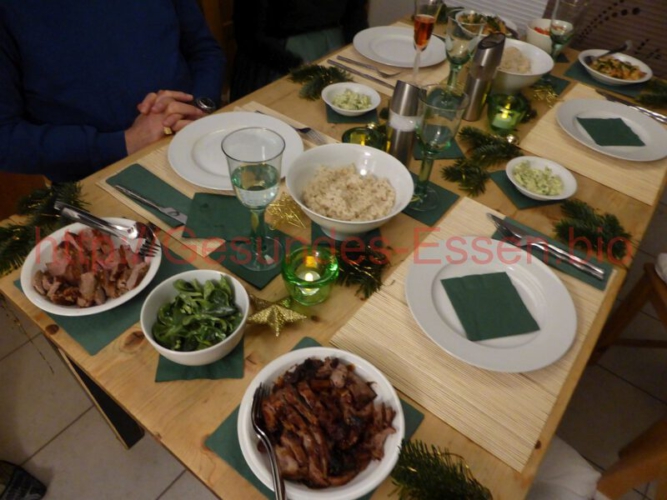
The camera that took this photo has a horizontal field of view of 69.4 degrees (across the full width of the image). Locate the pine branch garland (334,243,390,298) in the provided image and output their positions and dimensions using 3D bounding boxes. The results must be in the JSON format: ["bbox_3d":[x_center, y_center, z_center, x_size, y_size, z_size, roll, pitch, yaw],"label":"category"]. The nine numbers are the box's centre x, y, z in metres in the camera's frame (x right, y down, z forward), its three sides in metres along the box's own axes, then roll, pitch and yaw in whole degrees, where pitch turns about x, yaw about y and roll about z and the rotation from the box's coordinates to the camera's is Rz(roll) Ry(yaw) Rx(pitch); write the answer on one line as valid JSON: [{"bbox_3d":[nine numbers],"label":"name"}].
[{"bbox_3d":[0.044,0.029,0.796,0.102,0.040,0.108,30,51,21],"label":"pine branch garland"}]

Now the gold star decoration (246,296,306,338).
[{"bbox_3d":[-0.092,0.097,0.754,0.093,0.024,0.088,-6,47,-9],"label":"gold star decoration"}]

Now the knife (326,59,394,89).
[{"bbox_3d":[0.074,-0.471,1.305,0.225,0.010,0.020,32,52,23],"label":"knife"}]

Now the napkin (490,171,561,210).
[{"bbox_3d":[0.418,-0.137,1.024,0.120,0.003,0.120,-10,48,-13],"label":"napkin"}]

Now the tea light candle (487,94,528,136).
[{"bbox_3d":[0.422,-0.323,1.160,0.086,0.062,0.086,2,47,-2],"label":"tea light candle"}]

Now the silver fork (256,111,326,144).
[{"bbox_3d":[-0.102,-0.288,1.119,0.211,0.020,0.026,29,51,21],"label":"silver fork"}]

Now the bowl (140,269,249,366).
[{"bbox_3d":[-0.194,0.106,0.700,0.145,0.073,0.145,-1,47,-6],"label":"bowl"}]

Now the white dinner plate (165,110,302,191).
[{"bbox_3d":[-0.207,-0.209,1.027,0.279,0.023,0.279,2,47,-3],"label":"white dinner plate"}]

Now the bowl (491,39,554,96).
[{"bbox_3d":[0.452,-0.465,1.266,0.216,0.097,0.216,2,47,-3],"label":"bowl"}]

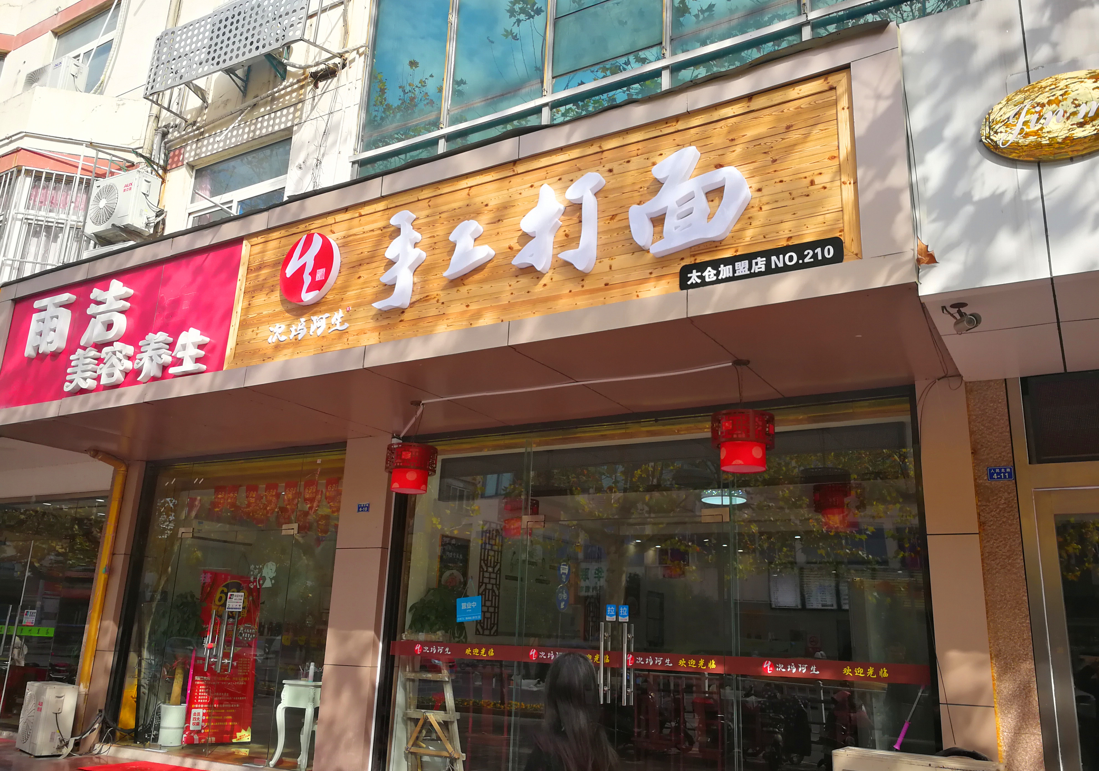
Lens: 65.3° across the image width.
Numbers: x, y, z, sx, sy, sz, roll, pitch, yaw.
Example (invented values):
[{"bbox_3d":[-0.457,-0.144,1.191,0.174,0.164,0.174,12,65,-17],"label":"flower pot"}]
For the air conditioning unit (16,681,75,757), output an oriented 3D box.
[{"bbox_3d":[-4.915,3.246,8.389,0.285,0.615,0.720,16,-21,-41],"label":"air conditioning unit"}]

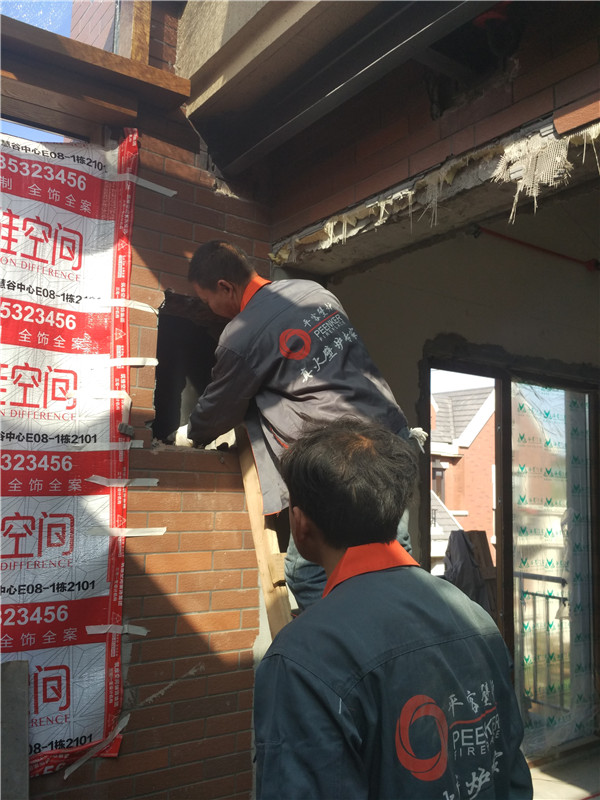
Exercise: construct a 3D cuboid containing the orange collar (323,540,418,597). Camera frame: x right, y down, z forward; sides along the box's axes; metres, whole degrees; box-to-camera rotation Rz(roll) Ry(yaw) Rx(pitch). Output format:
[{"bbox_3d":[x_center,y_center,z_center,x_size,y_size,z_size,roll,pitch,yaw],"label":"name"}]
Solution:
[{"bbox_3d":[0.100,0.253,1.020,0.160,0.090,0.145,7,-9,-40],"label":"orange collar"}]

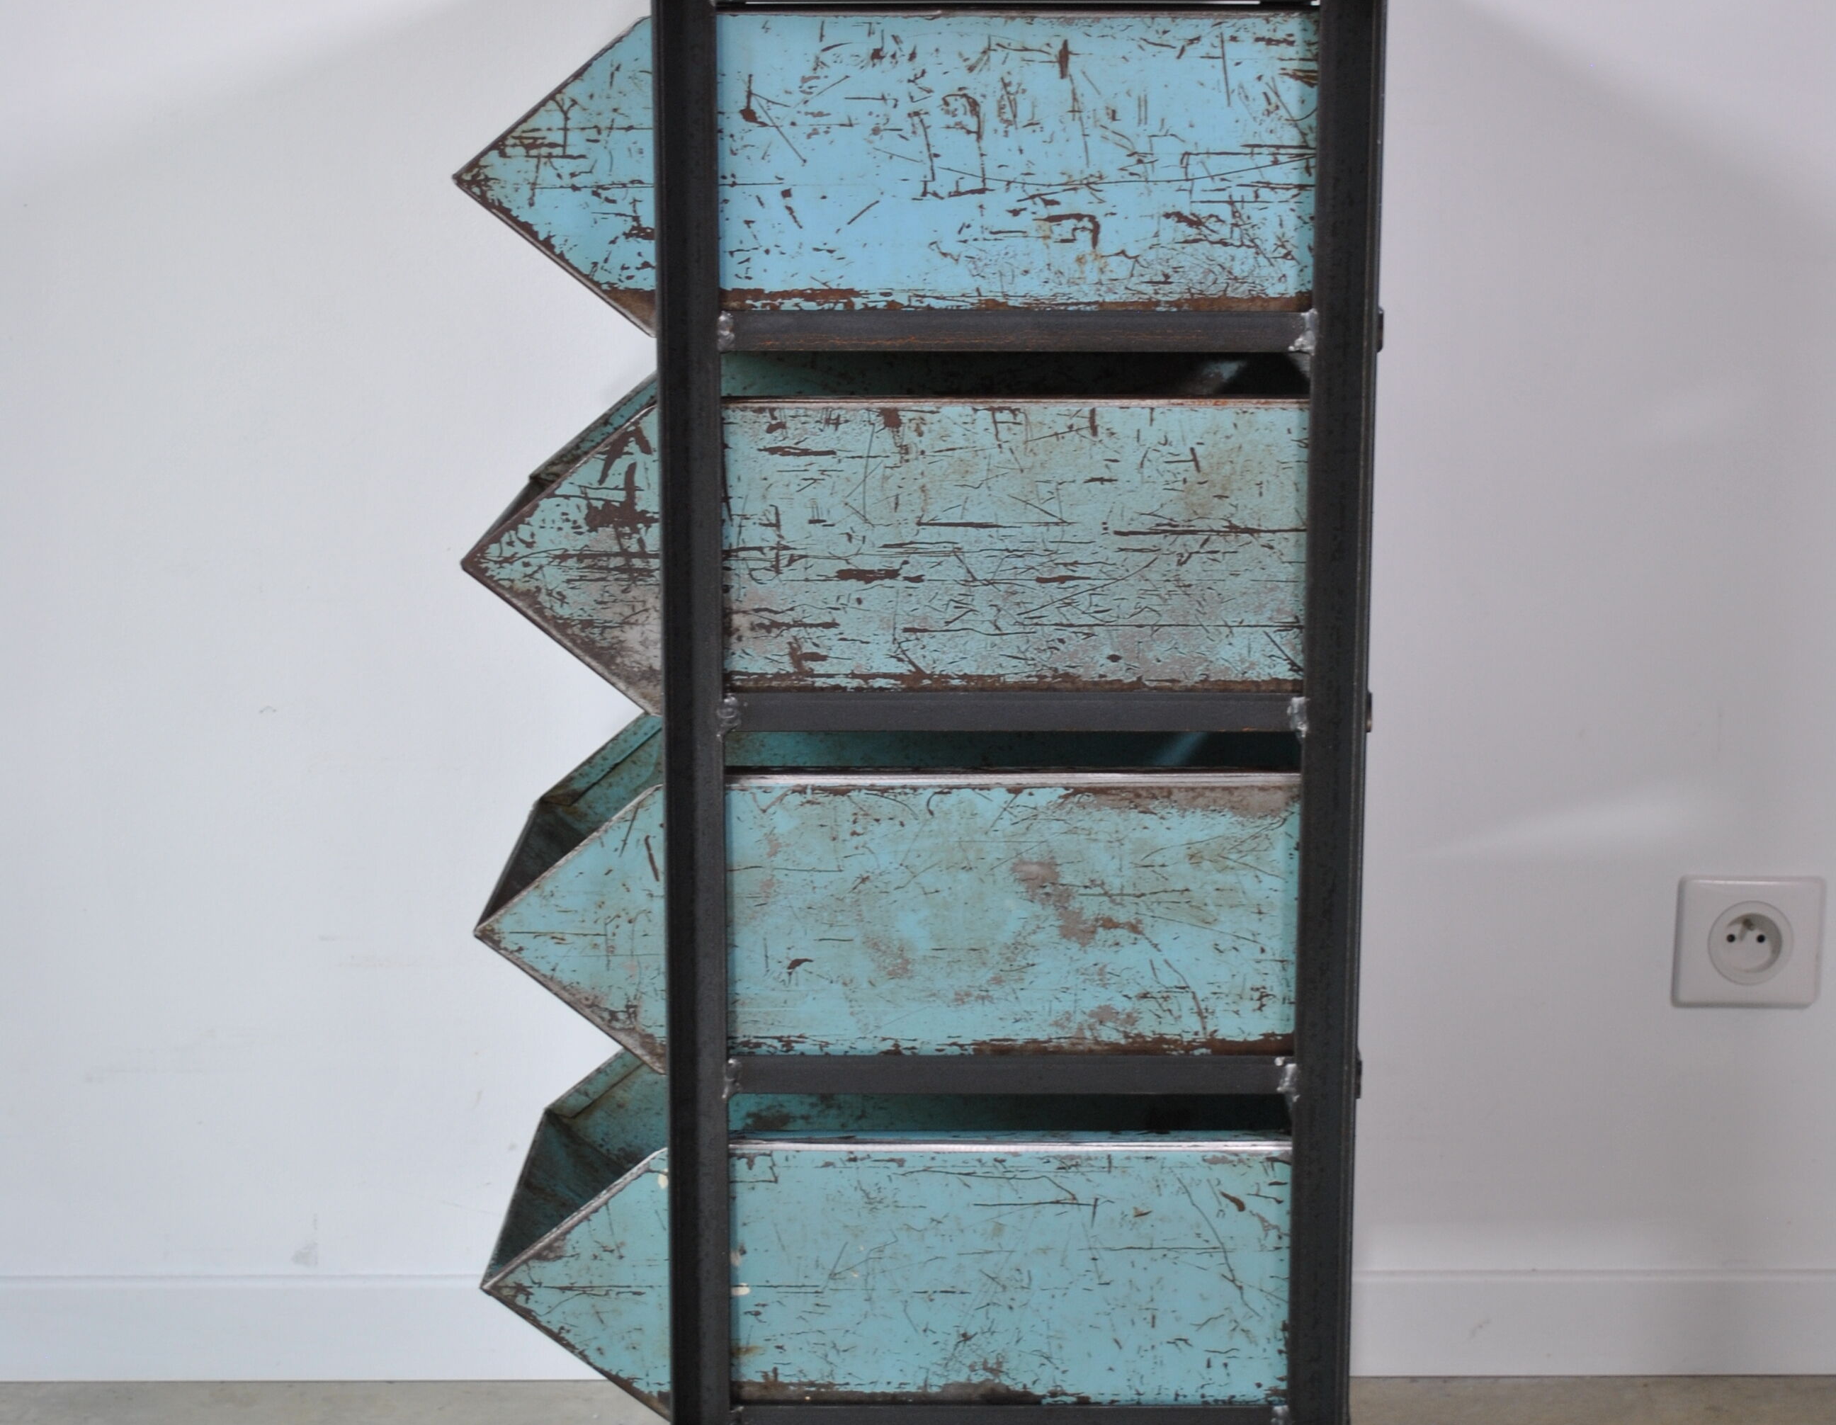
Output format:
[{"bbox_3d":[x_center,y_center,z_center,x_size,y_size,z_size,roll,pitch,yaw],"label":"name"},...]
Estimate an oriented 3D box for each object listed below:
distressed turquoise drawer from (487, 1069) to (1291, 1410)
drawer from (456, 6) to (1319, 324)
[{"bbox_3d":[-0.005,0.269,1.937,0.443,0.155,0.288,0,12,0],"label":"distressed turquoise drawer"},{"bbox_3d":[-0.005,-0.293,1.815,0.443,0.157,0.288,0,12,0],"label":"drawer"}]

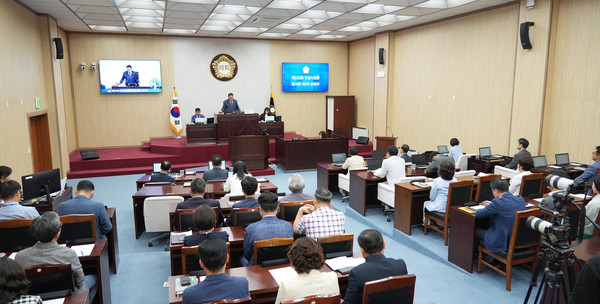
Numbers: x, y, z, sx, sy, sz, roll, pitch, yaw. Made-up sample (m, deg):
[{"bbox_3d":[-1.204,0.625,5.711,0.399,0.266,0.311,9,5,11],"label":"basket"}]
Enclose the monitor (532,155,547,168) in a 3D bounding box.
[{"bbox_3d":[4.376,0.197,7.300,0.360,0.250,0.080,-5,10,-28],"label":"monitor"}]

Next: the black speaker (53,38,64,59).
[{"bbox_3d":[-6.935,-2.993,11.534,0.250,0.600,0.200,13,15,30],"label":"black speaker"}]

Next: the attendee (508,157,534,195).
[{"bbox_3d":[3.699,0.688,6.743,0.500,1.230,0.750,-3,10,-19],"label":"attendee"}]

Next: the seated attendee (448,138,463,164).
[{"bbox_3d":[3.985,0.276,10.545,0.480,1.270,0.720,-4,10,-24],"label":"seated attendee"}]

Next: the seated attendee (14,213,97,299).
[{"bbox_3d":[-2.129,1.149,3.548,0.560,1.260,0.800,-2,9,-11],"label":"seated attendee"}]

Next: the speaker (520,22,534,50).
[{"bbox_3d":[5.069,-2.605,8.932,0.220,0.620,0.170,-16,13,-17],"label":"speaker"}]

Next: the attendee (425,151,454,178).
[{"bbox_3d":[2.832,0.575,8.122,0.560,1.150,0.850,-5,10,-28],"label":"attendee"}]

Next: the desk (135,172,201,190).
[{"bbox_3d":[-2.674,0.891,8.483,1.250,0.750,0.780,-2,9,-9],"label":"desk"}]

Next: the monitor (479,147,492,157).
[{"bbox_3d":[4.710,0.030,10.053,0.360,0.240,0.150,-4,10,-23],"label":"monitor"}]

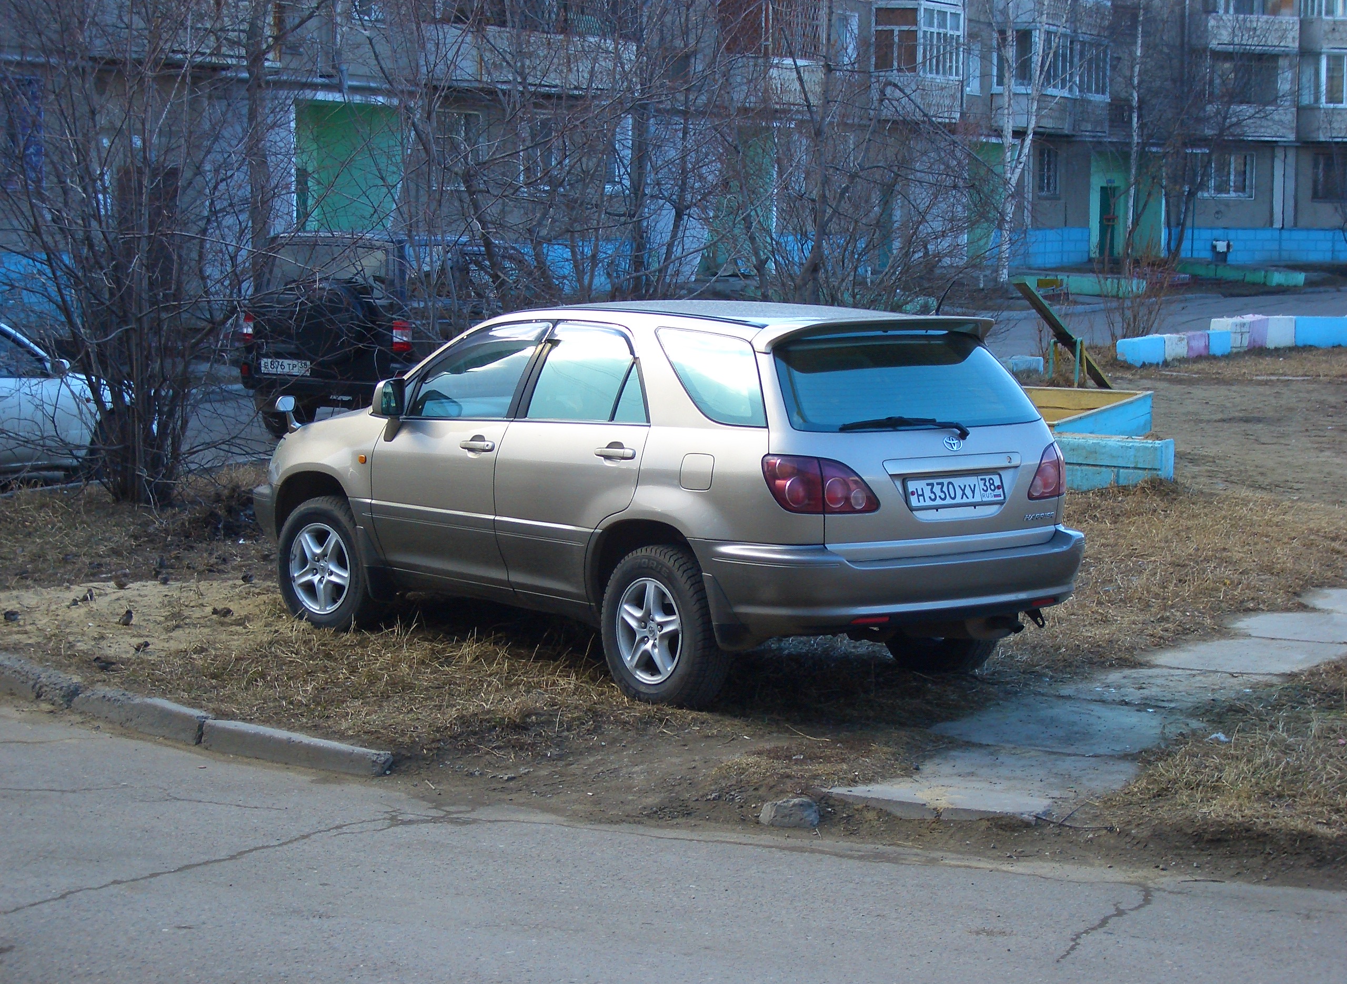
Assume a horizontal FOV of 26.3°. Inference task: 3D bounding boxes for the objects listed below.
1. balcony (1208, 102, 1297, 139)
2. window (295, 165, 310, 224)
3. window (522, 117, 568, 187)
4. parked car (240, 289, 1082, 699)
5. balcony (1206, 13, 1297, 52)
[{"bbox_3d":[17.646,-11.527,89.435,3.400,1.100,1.100,-3,6,-29],"label":"balcony"},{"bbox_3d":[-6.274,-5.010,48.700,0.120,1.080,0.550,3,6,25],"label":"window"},{"bbox_3d":[-2.452,-6.492,55.000,0.150,1.400,1.800,3,6,25],"label":"window"},{"bbox_3d":[-0.193,-0.035,13.713,1.860,1.680,4.580,-4,7,-38],"label":"parked car"},{"bbox_3d":[17.630,-14.226,89.435,3.400,1.100,1.100,-3,6,-29],"label":"balcony"}]

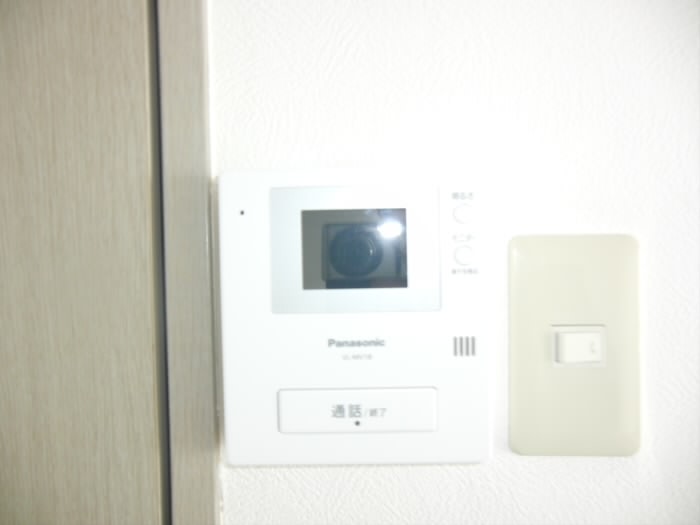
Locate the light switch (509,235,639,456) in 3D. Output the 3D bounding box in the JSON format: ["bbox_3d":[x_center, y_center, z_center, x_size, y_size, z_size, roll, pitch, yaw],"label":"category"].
[{"bbox_3d":[0.121,0.044,0.257,0.070,0.120,0.010,-1,1,1],"label":"light switch"}]

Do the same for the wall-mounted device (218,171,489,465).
[{"bbox_3d":[0.003,0.026,0.249,0.130,0.142,0.026,-1,1,1],"label":"wall-mounted device"}]

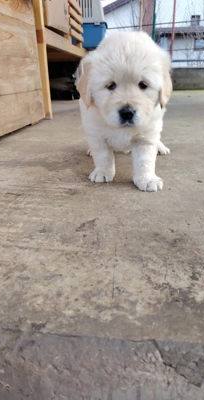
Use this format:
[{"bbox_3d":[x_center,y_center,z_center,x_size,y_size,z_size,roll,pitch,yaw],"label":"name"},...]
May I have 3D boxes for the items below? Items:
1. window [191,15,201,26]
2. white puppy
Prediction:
[{"bbox_3d":[6.334,-12.086,18.716,0.629,0.620,0.400,-1,24,0],"label":"window"},{"bbox_3d":[0.057,-0.210,0.646,0.190,0.285,0.385,1,25,5],"label":"white puppy"}]

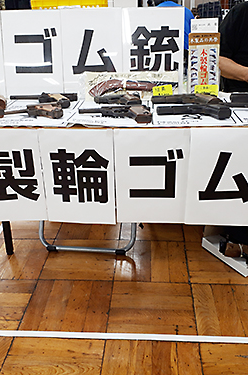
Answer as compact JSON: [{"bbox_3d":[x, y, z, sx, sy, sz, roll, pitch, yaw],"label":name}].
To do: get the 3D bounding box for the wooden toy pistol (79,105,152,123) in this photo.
[{"bbox_3d":[-0.026,-0.220,1.146,0.218,0.034,0.112,0,24,1],"label":"wooden toy pistol"}]

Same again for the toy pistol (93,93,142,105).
[{"bbox_3d":[-0.015,-0.316,1.363,0.160,0.033,0.095,-2,24,-3],"label":"toy pistol"}]

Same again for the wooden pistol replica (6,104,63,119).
[{"bbox_3d":[-0.278,-0.230,1.177,0.195,0.034,0.105,-8,25,-15],"label":"wooden pistol replica"}]

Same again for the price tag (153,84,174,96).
[{"bbox_3d":[0.141,-0.339,1.384,0.080,0.055,0.012,7,10,17],"label":"price tag"}]

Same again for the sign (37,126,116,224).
[{"bbox_3d":[-0.129,-0.025,1.129,0.210,0.297,0.008,1,24,3],"label":"sign"}]

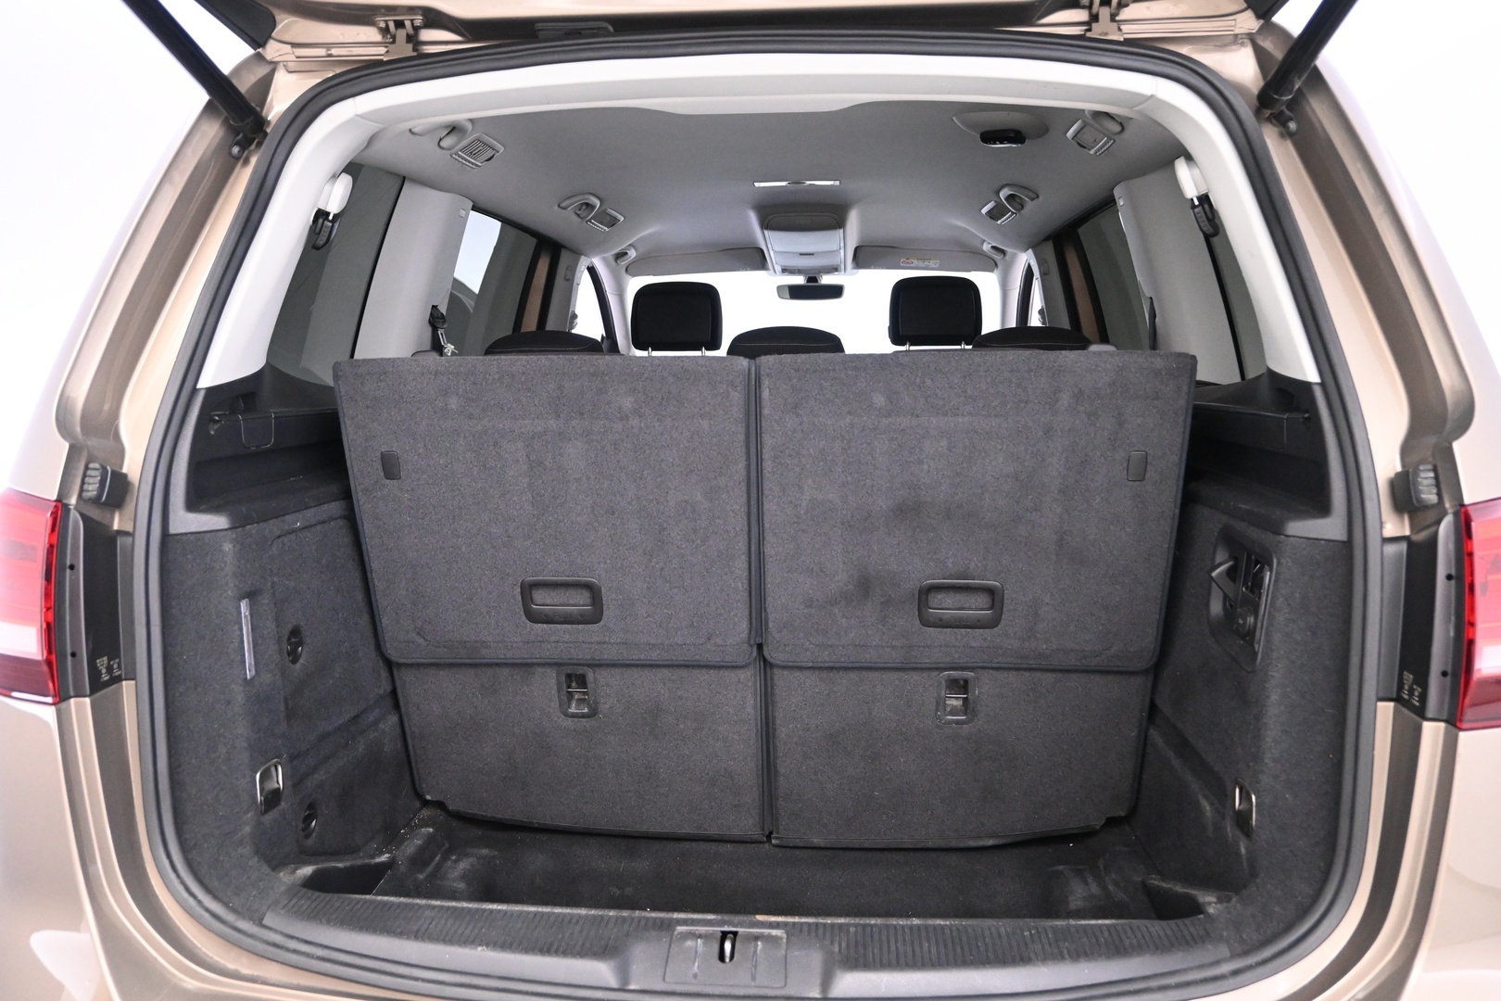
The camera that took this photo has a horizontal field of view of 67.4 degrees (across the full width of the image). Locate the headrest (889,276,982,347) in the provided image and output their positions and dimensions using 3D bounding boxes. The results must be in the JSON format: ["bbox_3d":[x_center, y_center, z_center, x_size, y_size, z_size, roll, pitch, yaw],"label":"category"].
[{"bbox_3d":[0.523,-0.534,3.190,0.255,0.188,0.120,0,12,5],"label":"headrest"}]

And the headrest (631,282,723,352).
[{"bbox_3d":[-0.212,-0.527,3.250,0.255,0.188,0.120,0,12,5],"label":"headrest"}]

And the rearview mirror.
[{"bbox_3d":[0.206,-0.720,3.870,0.228,0.058,0.045,2,8,19],"label":"rearview mirror"}]

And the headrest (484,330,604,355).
[{"bbox_3d":[-0.404,-0.245,2.210,0.240,0.165,0.110,0,19,5],"label":"headrest"}]

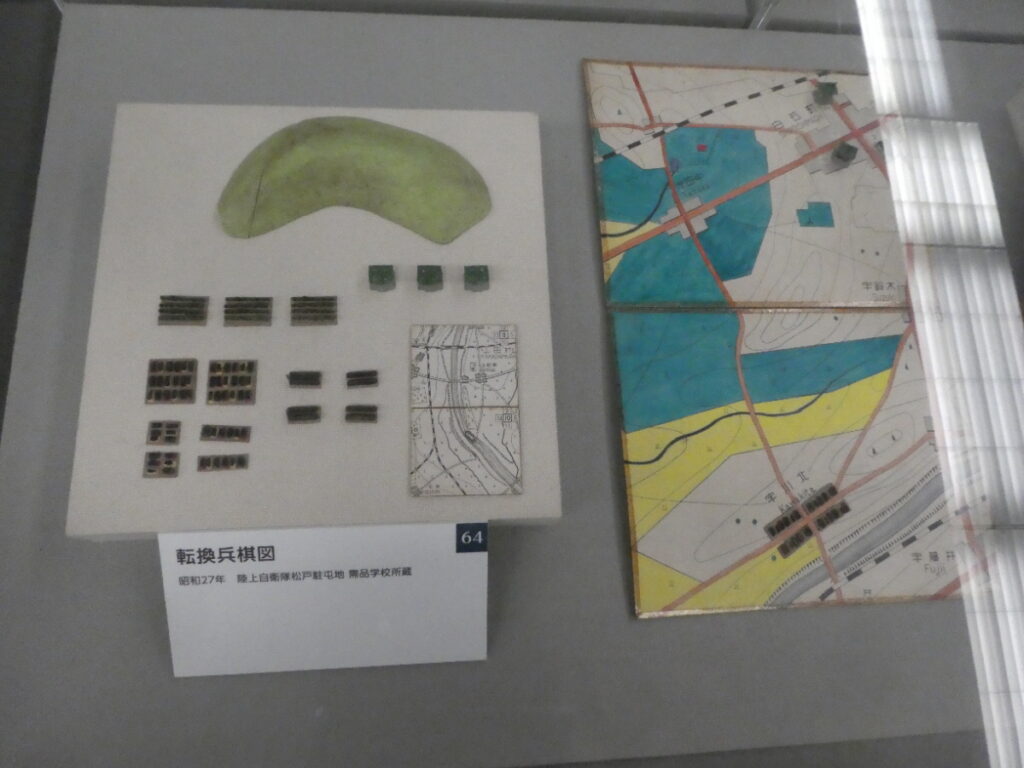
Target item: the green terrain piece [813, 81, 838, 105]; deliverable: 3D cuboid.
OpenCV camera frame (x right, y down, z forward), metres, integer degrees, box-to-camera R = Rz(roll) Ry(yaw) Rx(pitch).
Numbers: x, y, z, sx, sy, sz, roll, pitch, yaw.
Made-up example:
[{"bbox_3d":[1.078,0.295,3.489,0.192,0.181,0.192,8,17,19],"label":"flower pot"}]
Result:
[{"bbox_3d":[0.268,-0.248,0.606,0.016,0.012,0.014,-3,75,-6],"label":"green terrain piece"}]

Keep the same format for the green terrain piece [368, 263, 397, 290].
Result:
[{"bbox_3d":[-0.088,-0.072,0.480,0.017,0.012,0.014,-3,75,-6],"label":"green terrain piece"}]

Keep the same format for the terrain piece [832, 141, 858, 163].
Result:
[{"bbox_3d":[0.279,-0.191,0.592,0.015,0.011,0.015,24,74,1],"label":"terrain piece"}]

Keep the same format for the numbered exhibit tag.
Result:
[{"bbox_3d":[-0.116,0.138,0.455,0.200,0.004,0.100,-1,104,-6],"label":"numbered exhibit tag"}]

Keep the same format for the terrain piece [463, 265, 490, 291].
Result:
[{"bbox_3d":[-0.024,-0.073,0.487,0.017,0.012,0.014,-2,75,-6],"label":"terrain piece"}]

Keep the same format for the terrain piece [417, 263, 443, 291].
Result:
[{"bbox_3d":[-0.056,-0.072,0.483,0.017,0.012,0.014,-2,75,-6],"label":"terrain piece"}]

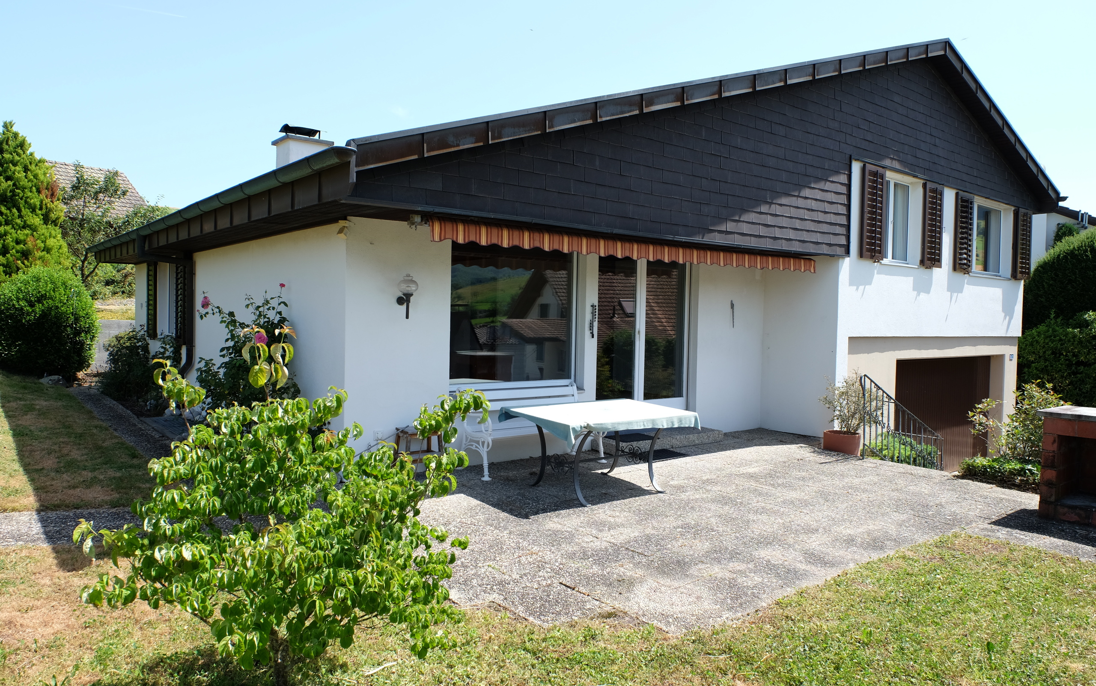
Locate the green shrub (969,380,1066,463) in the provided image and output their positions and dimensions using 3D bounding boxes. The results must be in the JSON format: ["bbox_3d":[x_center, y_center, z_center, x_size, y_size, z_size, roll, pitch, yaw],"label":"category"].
[{"bbox_3d":[5.197,0.906,8.100,1.050,1.000,1.000,2,2,33],"label":"green shrub"}]

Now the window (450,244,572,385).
[{"bbox_3d":[-0.380,-0.302,8.224,1.840,1.568,0.100,-1,3,-38],"label":"window"}]

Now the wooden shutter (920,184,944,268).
[{"bbox_3d":[5.785,-1.768,10.991,0.591,1.233,0.054,0,2,-38],"label":"wooden shutter"}]

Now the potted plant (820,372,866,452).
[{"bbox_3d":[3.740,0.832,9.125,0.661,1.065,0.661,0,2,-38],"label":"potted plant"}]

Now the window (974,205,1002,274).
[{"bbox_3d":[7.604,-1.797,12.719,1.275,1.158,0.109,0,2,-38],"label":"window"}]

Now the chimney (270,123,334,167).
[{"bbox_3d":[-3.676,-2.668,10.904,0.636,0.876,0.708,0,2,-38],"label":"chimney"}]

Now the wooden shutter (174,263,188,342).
[{"bbox_3d":[-5.717,-0.653,11.367,0.050,1.312,0.640,-1,3,-39],"label":"wooden shutter"}]

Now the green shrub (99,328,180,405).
[{"bbox_3d":[-7.162,0.360,12.827,1.120,1.213,1.337,0,2,-38],"label":"green shrub"}]

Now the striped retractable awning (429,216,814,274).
[{"bbox_3d":[1.239,-1.018,8.075,5.840,0.250,0.220,-1,3,-38],"label":"striped retractable awning"}]

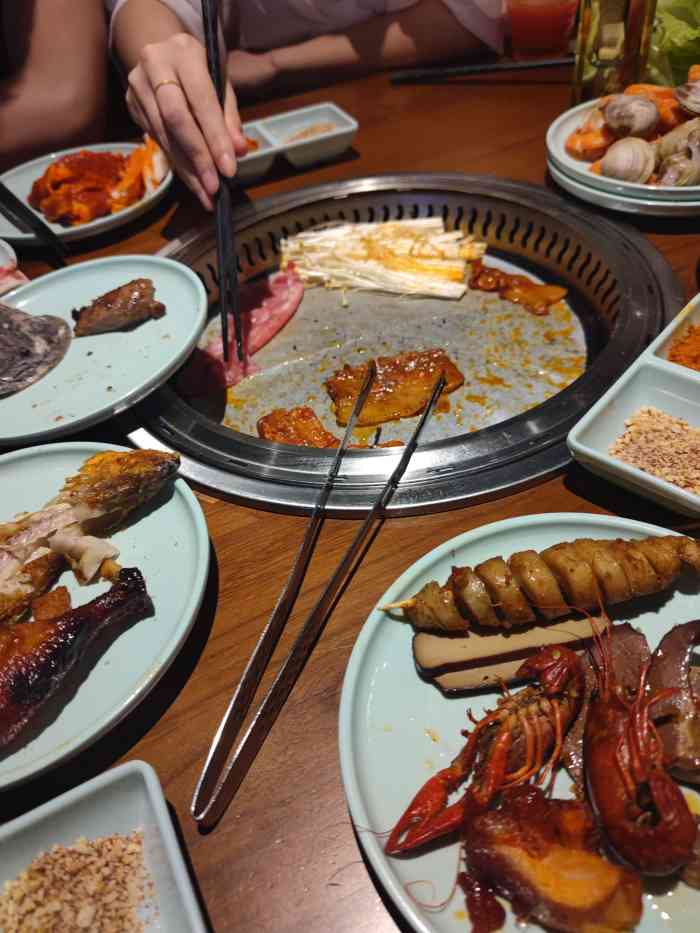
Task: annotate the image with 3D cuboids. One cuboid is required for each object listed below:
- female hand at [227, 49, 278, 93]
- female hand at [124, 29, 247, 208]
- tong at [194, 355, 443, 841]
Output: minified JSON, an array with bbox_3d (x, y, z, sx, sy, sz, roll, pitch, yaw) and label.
[{"bbox_3d":[-0.130,-0.471,0.800,0.115,0.050,0.075,-17,46,-8],"label":"female hand"},{"bbox_3d":[-0.112,-0.237,0.460,0.072,0.108,0.075,-19,30,-3],"label":"female hand"},{"bbox_3d":[-0.010,0.038,0.329,0.052,0.017,0.265,11,51,19],"label":"tong"}]

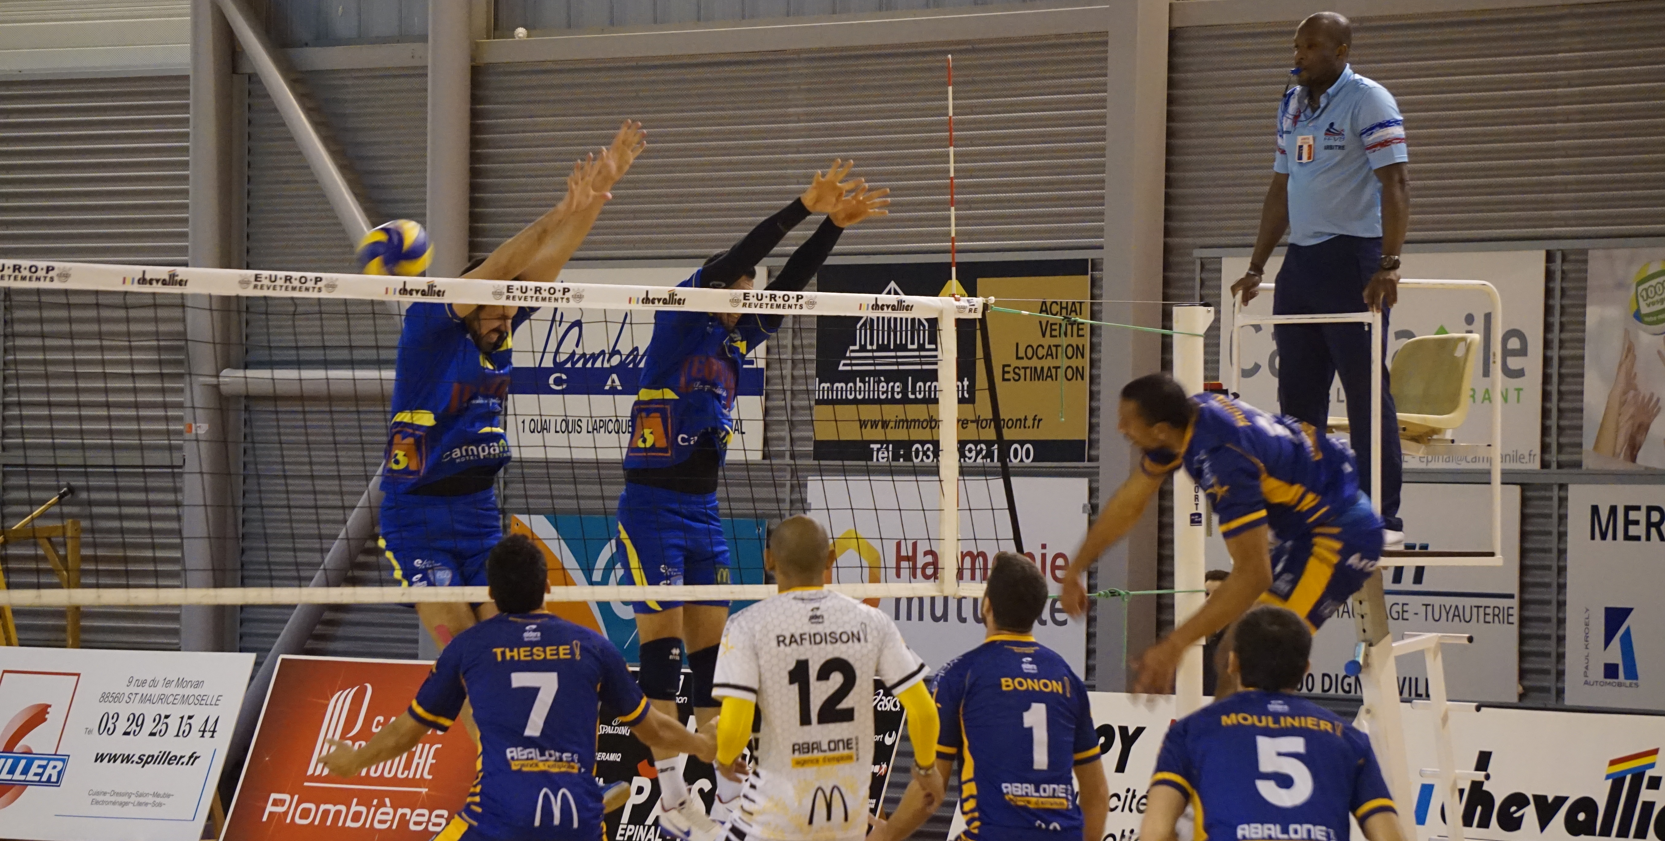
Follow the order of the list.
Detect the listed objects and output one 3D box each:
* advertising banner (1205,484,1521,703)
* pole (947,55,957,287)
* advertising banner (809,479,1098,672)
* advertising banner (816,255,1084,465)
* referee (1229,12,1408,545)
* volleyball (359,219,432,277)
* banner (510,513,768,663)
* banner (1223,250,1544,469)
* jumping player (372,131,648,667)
[{"bbox_3d":[2.495,0.810,35.453,0.030,1.000,2.000,1,-1,-42],"label":"advertising banner"},{"bbox_3d":[0.408,-0.314,25.170,0.010,1.800,0.010,-1,0,-43],"label":"pole"},{"bbox_3d":[0.583,0.786,37.953,0.030,0.980,2.030,2,-1,-43],"label":"advertising banner"},{"bbox_3d":[0.598,-0.291,37.554,0.030,1.000,2.000,1,-1,-42],"label":"advertising banner"},{"bbox_3d":[1.734,-0.499,26.400,0.450,1.840,0.670,2,-1,-43],"label":"referee"},{"bbox_3d":[-1.404,-0.537,24.200,0.210,0.210,0.210,1,-1,0],"label":"volleyball"},{"bbox_3d":[-1.012,0.886,39.277,0.030,0.770,2.020,1,-1,-42],"label":"banner"},{"bbox_3d":[2.581,-0.279,35.390,0.030,1.000,2.000,1,-1,-42],"label":"banner"},{"bbox_3d":[-1.074,0.171,24.162,0.680,2.250,0.900,1,-1,-42],"label":"jumping player"}]

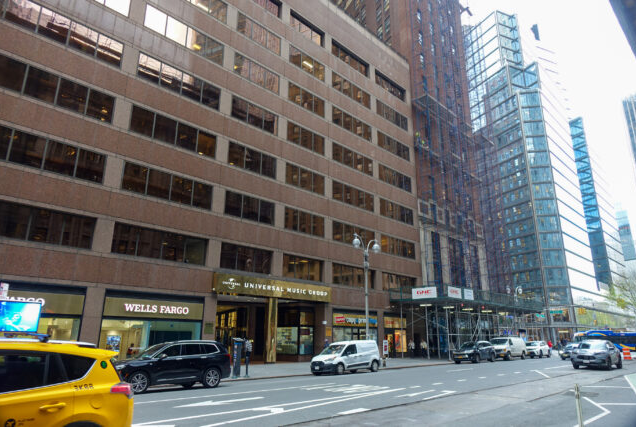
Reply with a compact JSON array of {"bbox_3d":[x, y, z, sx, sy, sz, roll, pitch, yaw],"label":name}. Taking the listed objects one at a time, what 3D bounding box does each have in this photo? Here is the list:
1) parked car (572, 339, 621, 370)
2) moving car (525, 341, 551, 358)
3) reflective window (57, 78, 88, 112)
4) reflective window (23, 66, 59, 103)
[{"bbox_3d":[16.920,8.549,25.908,1.900,1.690,4.630,-15,-22,42],"label":"parked car"},{"bbox_3d":[24.199,15.191,47.525,4.600,1.650,1.850,16,-23,-42],"label":"moving car"},{"bbox_3d":[-13.702,-6.553,23.847,1.500,1.721,0.170,16,-23,-42],"label":"reflective window"},{"bbox_3d":[-14.774,-6.864,22.830,1.512,1.721,0.170,16,-23,-42],"label":"reflective window"}]

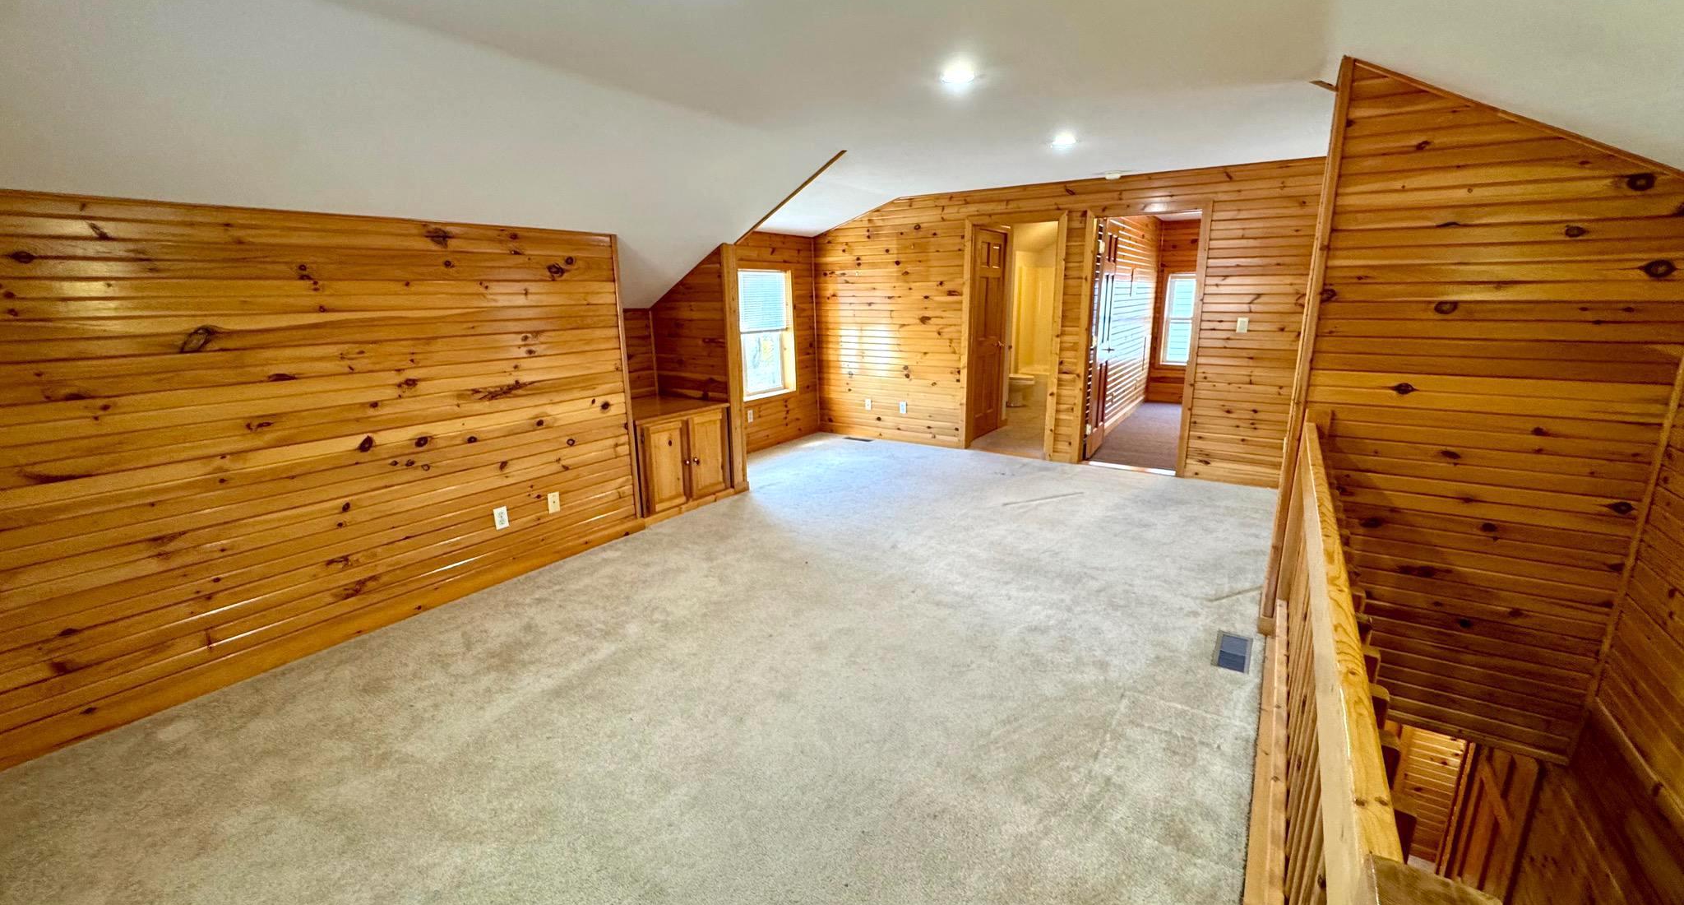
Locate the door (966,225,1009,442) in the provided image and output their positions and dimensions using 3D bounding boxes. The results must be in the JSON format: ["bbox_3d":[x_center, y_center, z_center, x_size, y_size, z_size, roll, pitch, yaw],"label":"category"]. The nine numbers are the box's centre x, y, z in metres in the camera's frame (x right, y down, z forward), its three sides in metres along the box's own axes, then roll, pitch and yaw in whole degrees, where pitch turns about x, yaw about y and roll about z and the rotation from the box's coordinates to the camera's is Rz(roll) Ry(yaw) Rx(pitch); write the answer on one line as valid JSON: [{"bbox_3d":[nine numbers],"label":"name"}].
[{"bbox_3d":[1.459,-1.151,6.846,0.045,2.030,0.760,8,16,31],"label":"door"}]

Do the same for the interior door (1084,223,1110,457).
[{"bbox_3d":[2.388,-1.009,6.221,0.045,2.030,0.760,7,15,28],"label":"interior door"}]

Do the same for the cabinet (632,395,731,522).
[{"bbox_3d":[-1.397,0.006,4.976,0.792,0.680,0.886,8,16,32],"label":"cabinet"}]

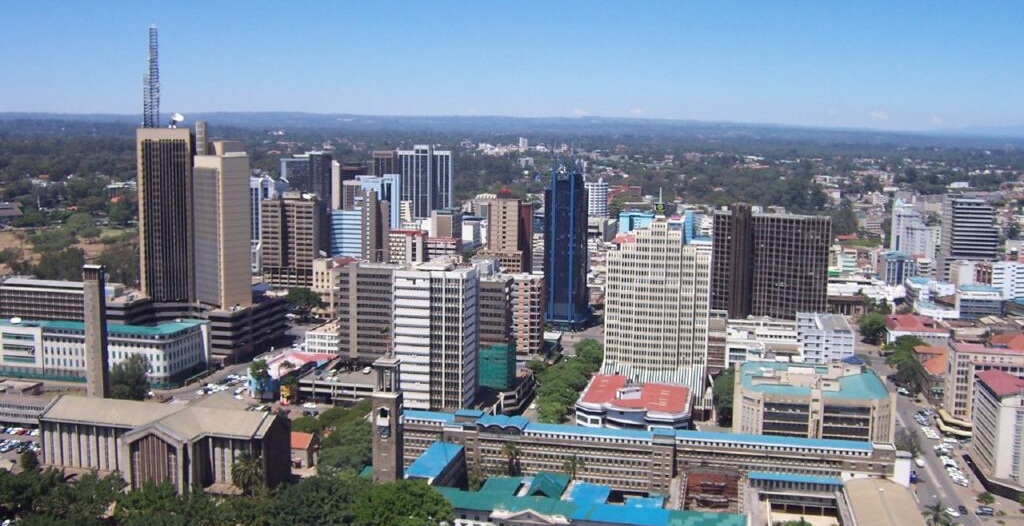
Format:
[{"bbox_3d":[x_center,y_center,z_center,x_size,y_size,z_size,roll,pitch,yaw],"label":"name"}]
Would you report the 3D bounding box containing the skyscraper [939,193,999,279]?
[{"bbox_3d":[338.620,-17.500,718.820,34.500,67.500,27.000,2,7,14],"label":"skyscraper"}]

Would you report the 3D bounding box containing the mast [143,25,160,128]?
[{"bbox_3d":[-180.780,-92.830,489.560,7.800,50.450,5.000,2,7,13],"label":"mast"}]

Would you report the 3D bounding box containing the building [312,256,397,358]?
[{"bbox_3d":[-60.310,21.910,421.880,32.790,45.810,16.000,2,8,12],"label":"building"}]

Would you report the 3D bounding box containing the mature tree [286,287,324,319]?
[{"bbox_3d":[-116.670,22.730,551.910,21.030,17.560,21.030,-1,7,-12],"label":"mature tree"}]

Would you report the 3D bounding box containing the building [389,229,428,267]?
[{"bbox_3d":[-67.760,-0.240,629.910,23.000,45.080,15.000,2,7,13],"label":"building"}]

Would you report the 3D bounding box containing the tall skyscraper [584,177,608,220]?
[{"bbox_3d":[89.570,-63.390,1040.190,25.230,44.520,19.000,2,8,6],"label":"tall skyscraper"}]

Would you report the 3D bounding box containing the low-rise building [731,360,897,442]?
[{"bbox_3d":[109.489,50.812,362.269,53.500,22.500,46.000,2,7,13],"label":"low-rise building"}]

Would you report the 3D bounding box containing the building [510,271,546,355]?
[{"bbox_3d":[6.490,26.826,480.820,17.000,41.044,12.500,2,7,11],"label":"building"}]

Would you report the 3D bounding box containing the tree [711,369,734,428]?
[{"bbox_3d":[78.176,51.792,365.952,10.500,19.000,11.500,2,7,13],"label":"tree"}]

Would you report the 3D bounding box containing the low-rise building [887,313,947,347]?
[{"bbox_3d":[213.760,35.420,518.930,30.300,10.000,28.000,3,8,15],"label":"low-rise building"}]

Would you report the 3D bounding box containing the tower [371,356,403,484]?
[{"bbox_3d":[-33.850,49.169,267.116,6.600,48.192,6.600,2,7,11],"label":"tower"}]

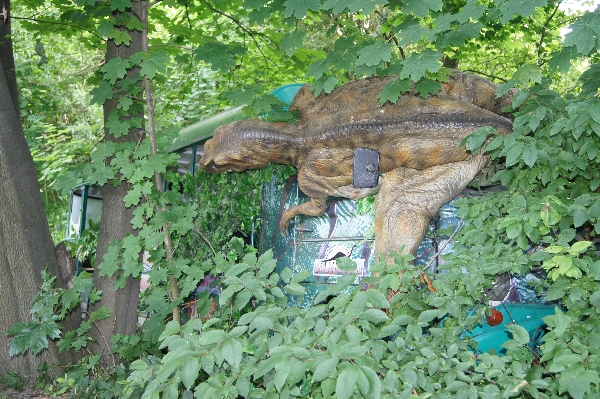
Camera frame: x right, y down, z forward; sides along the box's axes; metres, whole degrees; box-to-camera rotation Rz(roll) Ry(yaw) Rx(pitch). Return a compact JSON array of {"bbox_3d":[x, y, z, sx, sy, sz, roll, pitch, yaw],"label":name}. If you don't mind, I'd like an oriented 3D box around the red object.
[{"bbox_3d":[1.048,0.633,3.750,0.100,0.100,0.055,3,-2,-38],"label":"red object"}]

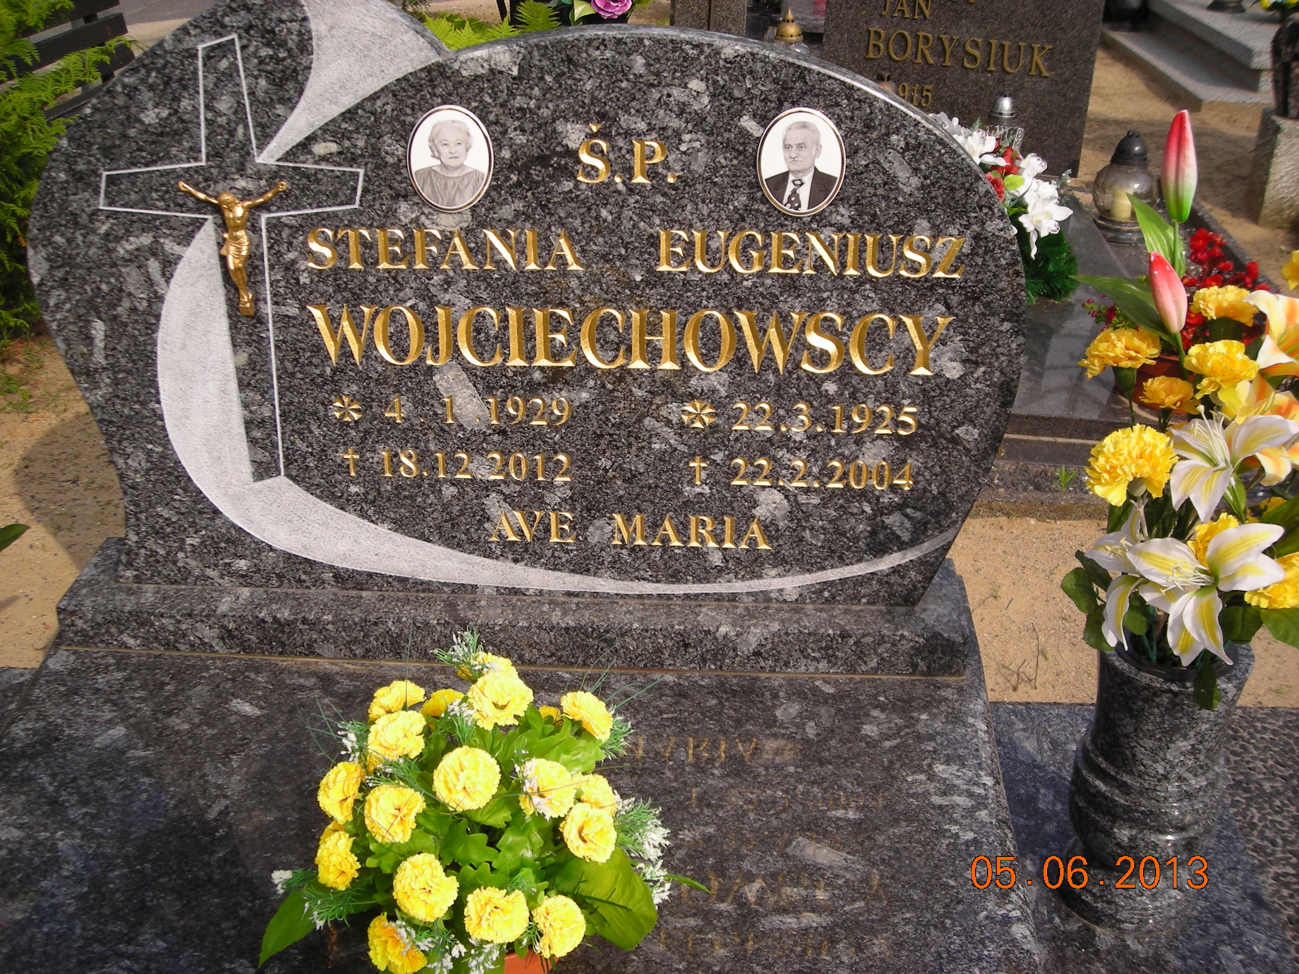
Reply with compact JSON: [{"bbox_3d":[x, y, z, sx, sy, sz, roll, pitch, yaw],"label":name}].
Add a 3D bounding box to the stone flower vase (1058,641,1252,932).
[{"bbox_3d":[0.482,0.277,1.371,0.139,0.280,0.139,1,26,3],"label":"stone flower vase"}]

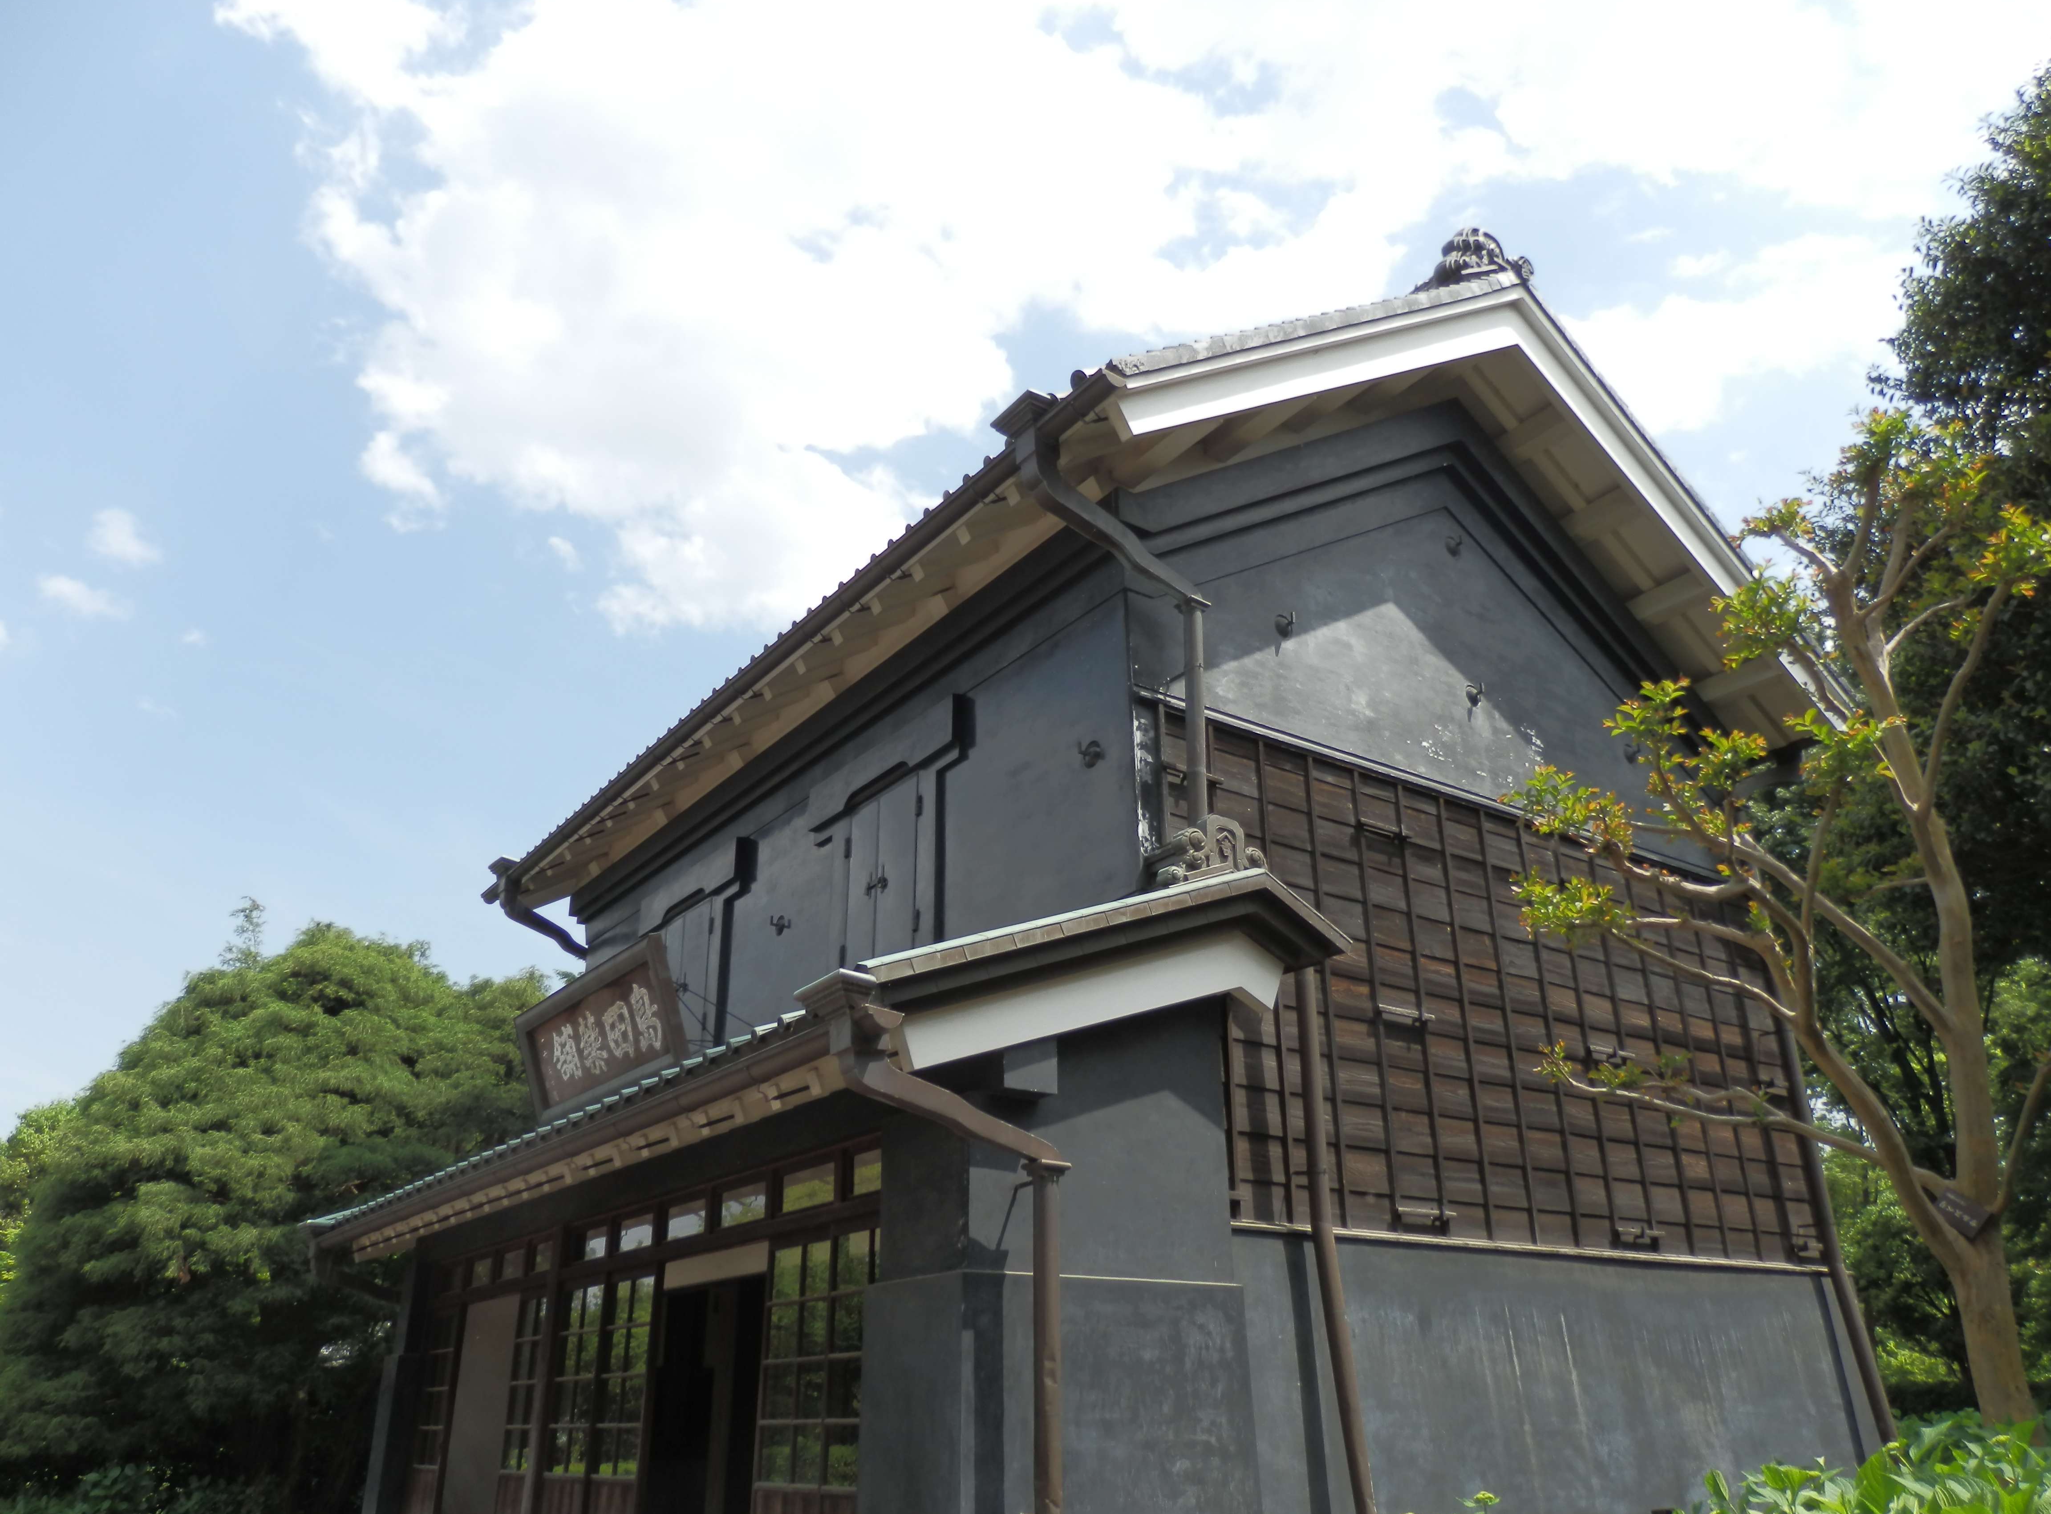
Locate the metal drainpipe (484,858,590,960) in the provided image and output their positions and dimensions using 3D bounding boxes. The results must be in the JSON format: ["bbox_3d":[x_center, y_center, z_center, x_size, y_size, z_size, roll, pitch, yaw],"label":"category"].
[{"bbox_3d":[-5.648,1.873,17.507,1.320,1.070,0.420,16,-29,-32],"label":"metal drainpipe"}]

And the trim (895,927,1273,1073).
[{"bbox_3d":[0.439,1.304,7.963,2.600,1.060,0.120,16,-29,-32],"label":"trim"}]

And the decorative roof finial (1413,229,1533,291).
[{"bbox_3d":[3.821,-4.229,12.591,1.120,0.720,0.400,16,-29,-32],"label":"decorative roof finial"}]

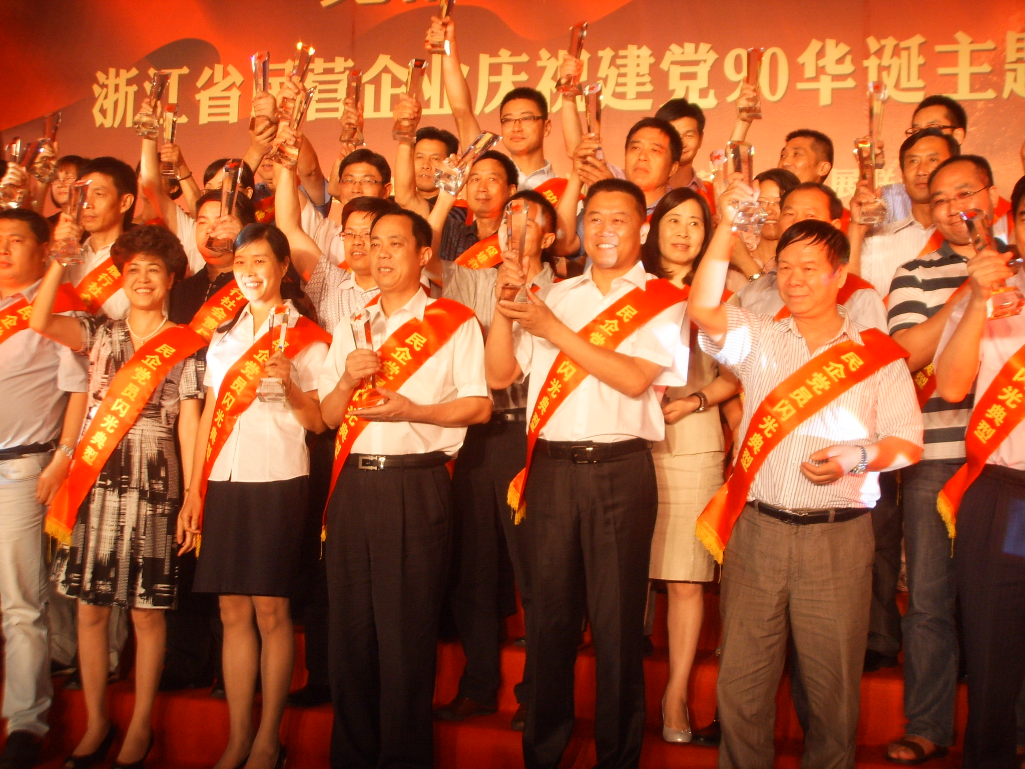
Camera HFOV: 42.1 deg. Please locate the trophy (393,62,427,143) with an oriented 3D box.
[{"bbox_3d":[-0.340,-0.936,4.400,0.078,0.260,0.068,11,-3,-6],"label":"trophy"}]

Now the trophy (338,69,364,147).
[{"bbox_3d":[-0.575,-0.988,4.750,0.075,0.250,0.065,3,-3,9],"label":"trophy"}]

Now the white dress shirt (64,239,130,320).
[{"bbox_3d":[-1.320,-0.194,4.380,0.440,0.580,0.260,1,-3,19],"label":"white dress shirt"}]

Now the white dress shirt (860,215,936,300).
[{"bbox_3d":[1.271,-0.241,4.120,0.460,0.600,0.270,1,-3,11],"label":"white dress shirt"}]

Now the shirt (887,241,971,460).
[{"bbox_3d":[1.291,-0.098,3.820,0.460,0.640,0.280,2,-2,15],"label":"shirt"}]

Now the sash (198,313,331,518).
[{"bbox_3d":[-0.724,0.101,3.880,0.360,0.630,0.250,1,-3,14],"label":"sash"}]

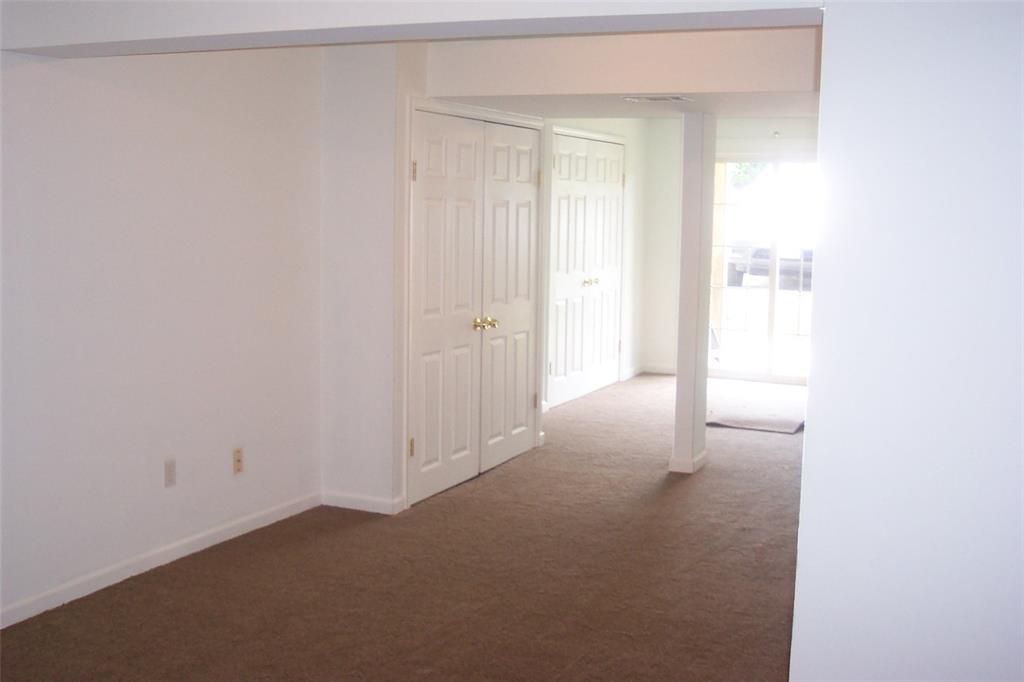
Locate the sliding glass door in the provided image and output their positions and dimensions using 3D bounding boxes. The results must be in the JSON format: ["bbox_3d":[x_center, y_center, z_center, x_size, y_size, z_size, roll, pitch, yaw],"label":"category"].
[{"bbox_3d":[2.358,-0.628,9.646,1.600,2.030,0.110,5,8,25],"label":"sliding glass door"}]

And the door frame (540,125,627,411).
[{"bbox_3d":[0.608,-0.609,8.818,0.120,2.120,1.690,5,8,25],"label":"door frame"}]

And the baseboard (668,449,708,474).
[{"bbox_3d":[1.064,0.727,6.525,0.147,0.075,0.260,5,8,25],"label":"baseboard"}]

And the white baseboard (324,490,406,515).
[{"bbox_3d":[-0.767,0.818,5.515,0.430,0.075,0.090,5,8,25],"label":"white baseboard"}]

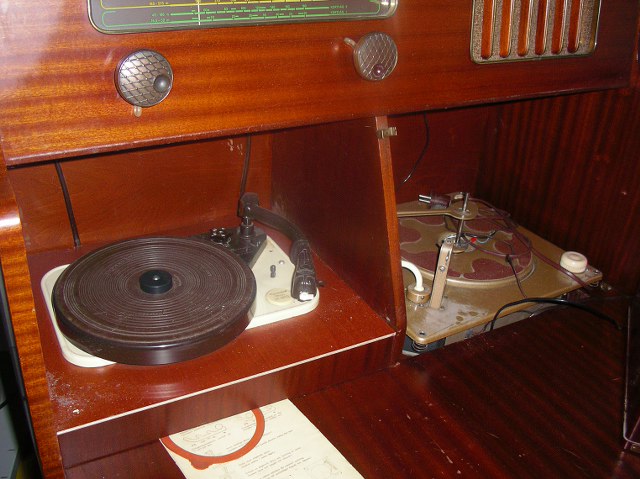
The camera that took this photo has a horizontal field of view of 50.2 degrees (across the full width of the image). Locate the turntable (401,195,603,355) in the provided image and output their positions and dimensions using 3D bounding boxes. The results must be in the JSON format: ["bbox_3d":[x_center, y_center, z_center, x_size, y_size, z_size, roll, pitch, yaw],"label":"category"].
[{"bbox_3d":[0.214,-0.011,1.114,0.396,0.149,0.351,-13,35,-30],"label":"turntable"}]

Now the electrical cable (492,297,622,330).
[{"bbox_3d":[0.339,0.107,0.986,0.204,0.038,0.047,0,30,-11],"label":"electrical cable"}]

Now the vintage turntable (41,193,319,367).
[{"bbox_3d":[-0.166,0.039,0.850,0.323,0.099,0.256,-12,34,-29],"label":"vintage turntable"}]

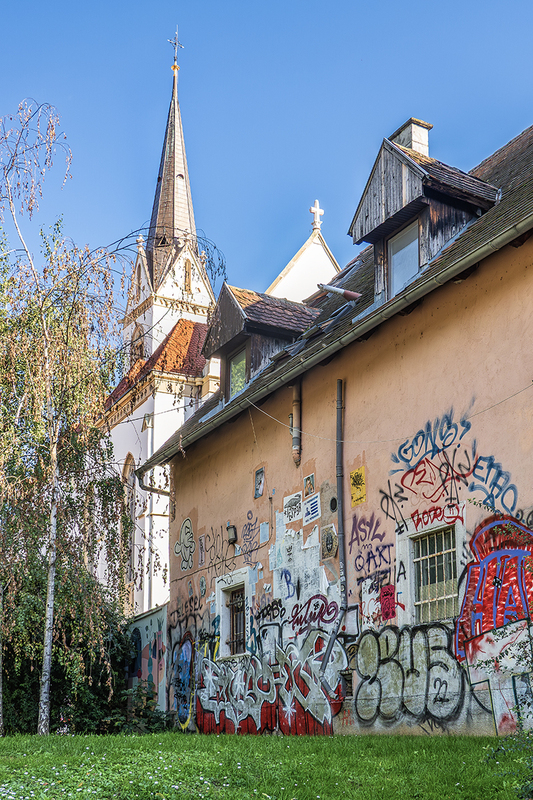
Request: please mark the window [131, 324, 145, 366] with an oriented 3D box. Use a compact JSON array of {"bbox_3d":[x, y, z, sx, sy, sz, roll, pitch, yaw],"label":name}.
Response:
[{"bbox_3d":[-5.913,-2.384,40.731,0.300,2.350,1.200,14,-25,-31],"label":"window"}]

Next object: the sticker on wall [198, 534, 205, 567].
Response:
[{"bbox_3d":[-1.258,2.927,17.305,0.010,0.567,0.257,9,-18,-28],"label":"sticker on wall"}]

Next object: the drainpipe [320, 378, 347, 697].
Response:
[{"bbox_3d":[0.977,1.983,13.259,0.140,4.651,0.729,9,-18,-28],"label":"drainpipe"}]

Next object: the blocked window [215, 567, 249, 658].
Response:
[{"bbox_3d":[-0.516,3.843,15.890,0.250,1.483,1.324,9,-18,-28],"label":"blocked window"}]

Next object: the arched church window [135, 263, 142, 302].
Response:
[{"bbox_3d":[-6.091,-5.577,42.285,0.200,1.950,0.500,14,-25,-31],"label":"arched church window"}]

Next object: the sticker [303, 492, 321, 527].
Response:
[{"bbox_3d":[0.711,1.725,13.986,0.010,0.379,0.516,9,-18,-28],"label":"sticker"}]

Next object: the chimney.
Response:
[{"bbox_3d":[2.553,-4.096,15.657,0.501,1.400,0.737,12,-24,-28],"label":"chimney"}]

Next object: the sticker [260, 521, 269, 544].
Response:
[{"bbox_3d":[-0.034,2.281,15.213,0.010,0.333,0.295,9,-18,-28],"label":"sticker"}]

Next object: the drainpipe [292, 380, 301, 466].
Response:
[{"bbox_3d":[0.500,0.368,14.580,0.120,1.501,0.115,9,-18,-28],"label":"drainpipe"}]

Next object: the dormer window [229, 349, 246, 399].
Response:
[{"bbox_3d":[-0.455,-0.449,14.046,0.100,0.779,0.578,12,-24,-28],"label":"dormer window"}]

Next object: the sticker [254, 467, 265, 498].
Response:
[{"bbox_3d":[-0.102,1.175,12.556,0.010,0.400,0.231,12,-24,-28],"label":"sticker"}]

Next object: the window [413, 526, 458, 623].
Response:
[{"bbox_3d":[2.181,2.243,11.330,0.150,1.107,0.889,9,-18,-28],"label":"window"}]

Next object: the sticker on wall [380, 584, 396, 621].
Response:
[{"bbox_3d":[1.642,2.732,11.970,0.010,0.424,0.292,9,-18,-28],"label":"sticker on wall"}]

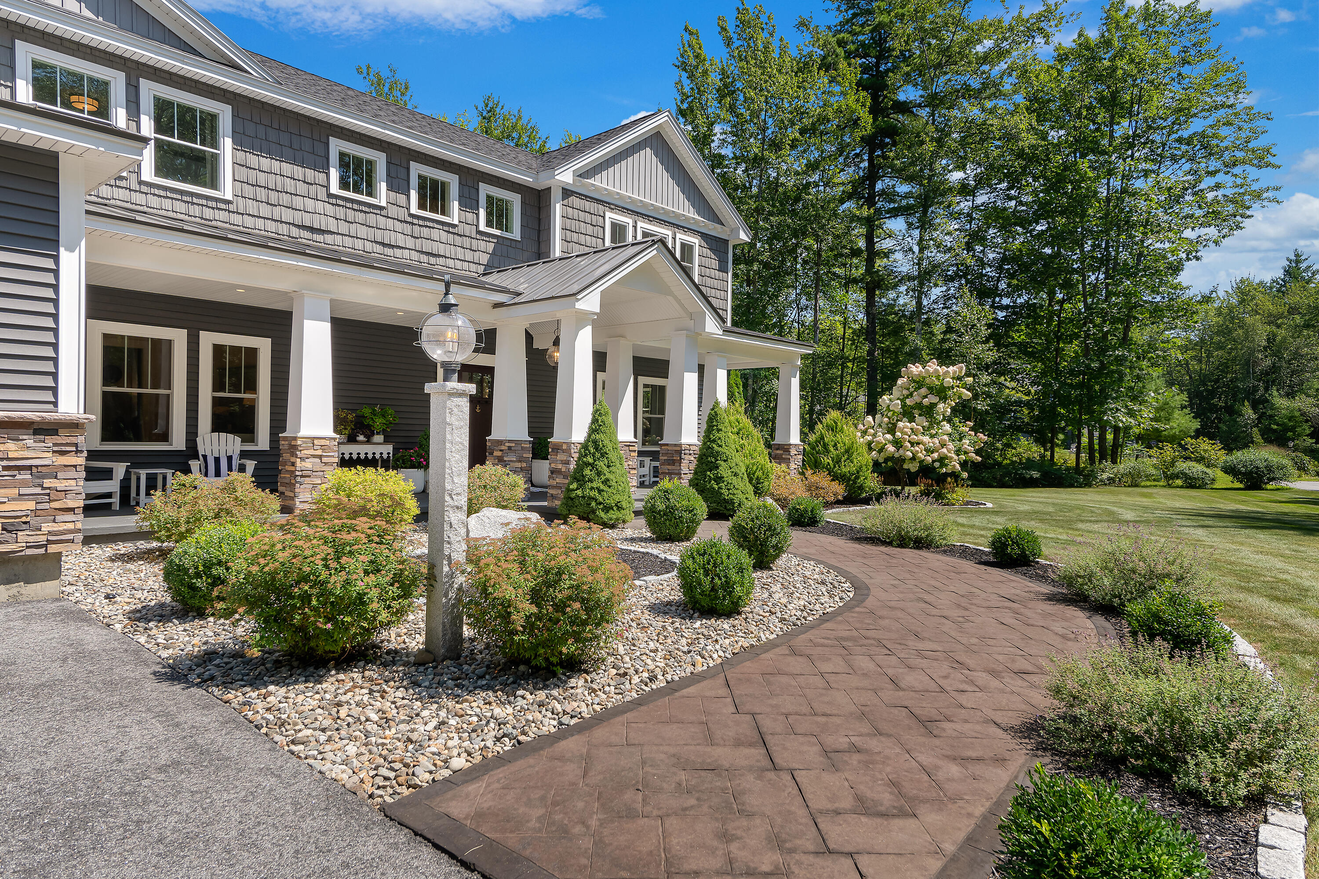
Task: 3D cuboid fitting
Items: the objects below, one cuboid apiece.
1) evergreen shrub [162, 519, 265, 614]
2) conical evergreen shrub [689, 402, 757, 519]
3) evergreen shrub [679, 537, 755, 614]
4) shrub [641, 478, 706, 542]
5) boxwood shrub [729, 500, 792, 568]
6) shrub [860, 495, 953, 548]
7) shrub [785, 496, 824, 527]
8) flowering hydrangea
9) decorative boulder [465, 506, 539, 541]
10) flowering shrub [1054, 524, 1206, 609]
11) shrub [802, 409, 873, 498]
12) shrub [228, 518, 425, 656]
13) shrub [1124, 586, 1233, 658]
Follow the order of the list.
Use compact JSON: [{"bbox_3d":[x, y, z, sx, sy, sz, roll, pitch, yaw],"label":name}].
[{"bbox_3d":[-3.023,0.839,5.748,0.650,0.595,0.650,1,0,-28],"label":"evergreen shrub"},{"bbox_3d":[0.908,0.275,12.394,0.970,1.673,0.950,1,0,4],"label":"conical evergreen shrub"},{"bbox_3d":[0.400,0.972,5.950,0.540,0.530,0.540,0,0,0],"label":"evergreen shrub"},{"bbox_3d":[0.159,0.785,9.300,0.710,0.680,0.700,0,0,0],"label":"shrub"},{"bbox_3d":[0.956,0.891,8.048,0.610,0.619,0.610,1,0,7],"label":"boxwood shrub"},{"bbox_3d":[2.753,0.908,9.400,1.020,0.540,0.950,0,0,0],"label":"shrub"},{"bbox_3d":[1.955,0.961,11.300,0.520,0.400,0.520,0,0,0],"label":"shrub"},{"bbox_3d":[5.229,-0.288,16.800,2.580,2.600,2.400,0,0,0],"label":"flowering hydrangea"},{"bbox_3d":[-1.741,0.943,9.449,0.870,0.360,0.650,1,0,-10],"label":"decorative boulder"},{"bbox_3d":[3.838,1.000,6.848,1.100,0.608,1.000,0,0,29],"label":"flowering shrub"},{"bbox_3d":[3.459,0.279,16.300,1.400,1.720,1.400,0,0,0],"label":"shrub"},{"bbox_3d":[-1.905,0.810,4.847,1.050,0.753,1.000,1,0,-21],"label":"shrub"},{"bbox_3d":[3.261,1.120,5.299,0.590,0.398,0.560,0,0,32],"label":"shrub"}]

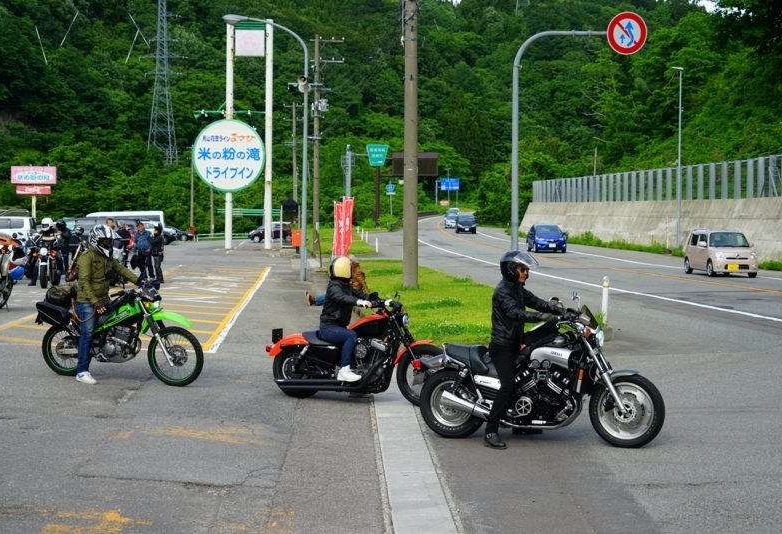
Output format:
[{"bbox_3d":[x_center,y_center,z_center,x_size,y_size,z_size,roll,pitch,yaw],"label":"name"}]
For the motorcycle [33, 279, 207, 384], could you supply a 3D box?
[{"bbox_3d":[-3.092,0.670,13.944,2.070,1.270,0.820,1,2,14],"label":"motorcycle"}]

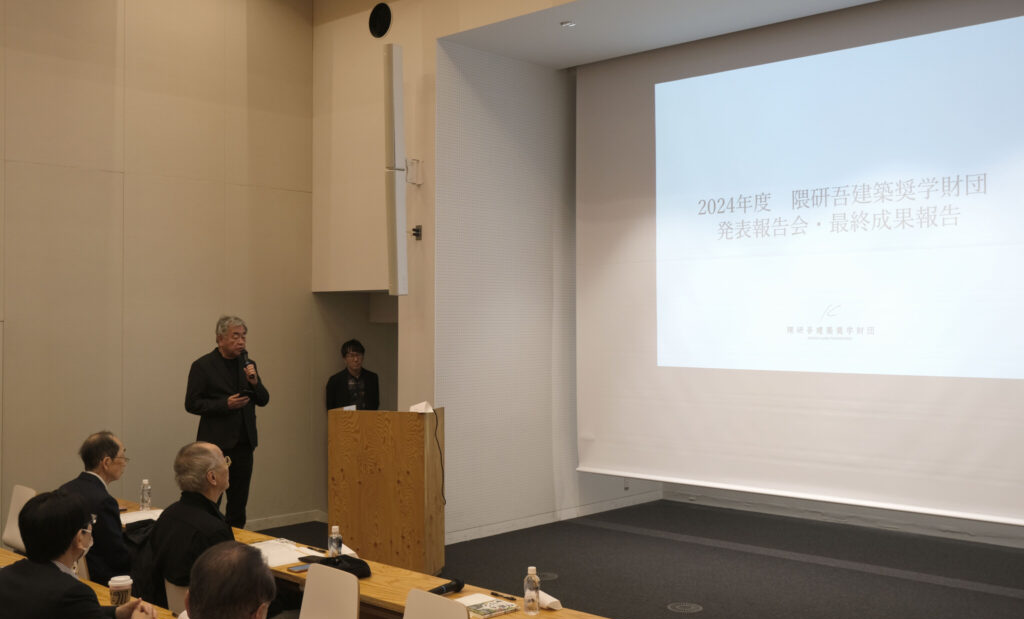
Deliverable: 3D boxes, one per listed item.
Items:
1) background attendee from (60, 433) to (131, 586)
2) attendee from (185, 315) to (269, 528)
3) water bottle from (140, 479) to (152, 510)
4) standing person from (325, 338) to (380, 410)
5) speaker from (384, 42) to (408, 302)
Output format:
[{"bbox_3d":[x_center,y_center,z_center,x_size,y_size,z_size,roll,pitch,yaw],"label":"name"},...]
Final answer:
[{"bbox_3d":[-1.827,1.201,4.900,0.740,1.270,0.500,1,-1,-41],"label":"background attendee"},{"bbox_3d":[-1.878,0.943,6.940,0.420,1.820,0.560,-1,-1,40],"label":"attendee"},{"bbox_3d":[-2.075,1.052,5.976,0.059,0.176,0.059,-1,-1,43],"label":"water bottle"},{"bbox_3d":[-1.284,1.061,8.490,0.480,1.640,0.280,0,-1,-16],"label":"standing person"},{"bbox_3d":[-0.909,-1.094,8.297,0.105,1.970,0.135,-1,1,33],"label":"speaker"}]

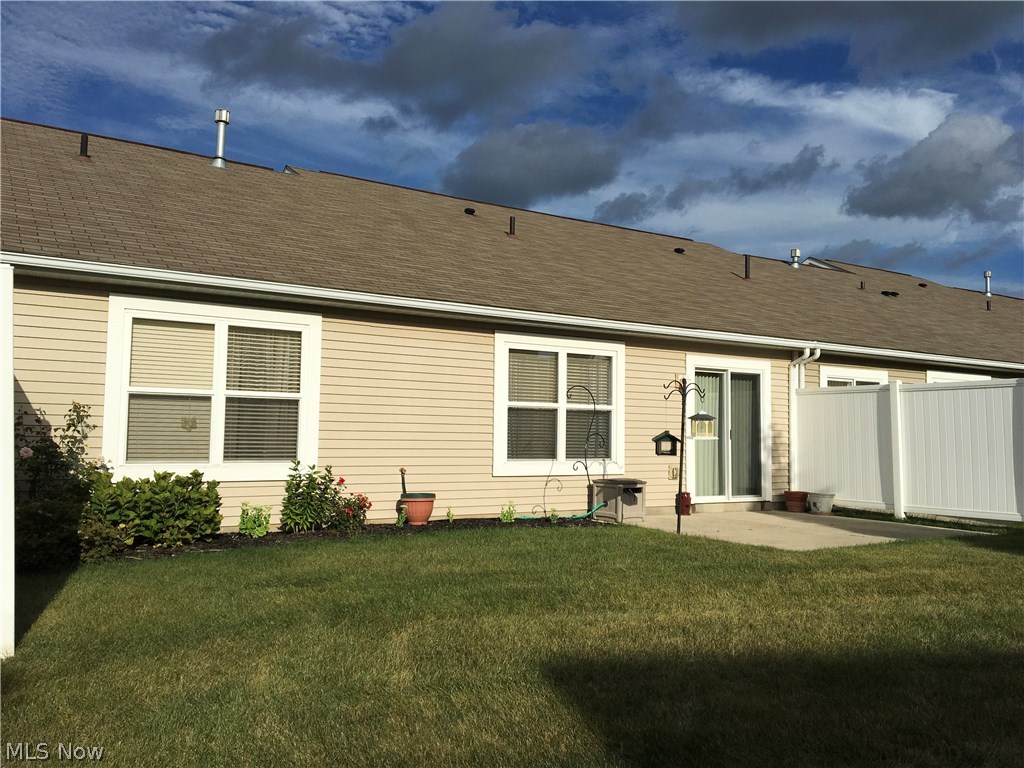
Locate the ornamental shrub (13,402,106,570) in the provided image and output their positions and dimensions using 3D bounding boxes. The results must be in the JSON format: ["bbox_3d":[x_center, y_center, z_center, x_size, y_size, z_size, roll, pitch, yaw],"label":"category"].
[{"bbox_3d":[-3.837,0.805,7.256,0.754,1.317,1.006,3,-4,-33],"label":"ornamental shrub"}]

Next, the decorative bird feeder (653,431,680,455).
[{"bbox_3d":[1.883,0.723,10.389,0.330,0.290,0.220,1,-4,-7],"label":"decorative bird feeder"}]

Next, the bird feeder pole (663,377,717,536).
[{"bbox_3d":[1.881,0.779,9.301,0.463,1.709,0.402,3,-4,-33],"label":"bird feeder pole"}]

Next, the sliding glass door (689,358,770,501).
[{"bbox_3d":[3.332,0.698,13.060,1.830,2.182,0.131,3,-4,-33],"label":"sliding glass door"}]

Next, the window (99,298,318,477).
[{"bbox_3d":[-2.993,0.091,8.784,2.137,1.815,0.100,3,-5,-33],"label":"window"}]

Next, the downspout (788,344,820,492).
[{"bbox_3d":[4.673,0.672,13.736,0.322,2.444,0.342,3,-4,-33],"label":"downspout"}]

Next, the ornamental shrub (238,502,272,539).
[{"bbox_3d":[-2.590,1.373,8.662,0.310,0.340,0.290,3,-5,-33],"label":"ornamental shrub"}]

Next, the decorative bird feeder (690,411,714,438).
[{"bbox_3d":[2.087,0.452,9.352,0.282,0.312,0.272,3,-4,-33],"label":"decorative bird feeder"}]

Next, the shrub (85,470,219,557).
[{"bbox_3d":[-3.315,1.131,7.913,1.300,0.710,0.800,3,-5,-33],"label":"shrub"}]

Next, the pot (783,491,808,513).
[{"bbox_3d":[4.370,1.813,13.178,0.360,0.315,0.360,1,-4,0],"label":"pot"}]

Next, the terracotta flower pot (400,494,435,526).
[{"bbox_3d":[-1.060,1.425,9.723,0.392,0.360,0.392,1,-4,0],"label":"terracotta flower pot"}]

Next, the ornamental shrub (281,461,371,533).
[{"bbox_3d":[-1.969,1.208,9.105,0.804,0.754,0.503,3,-4,-33],"label":"ornamental shrub"}]

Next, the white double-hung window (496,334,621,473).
[{"bbox_3d":[0.675,0.289,11.315,2.152,1.830,0.121,3,-4,-33],"label":"white double-hung window"}]

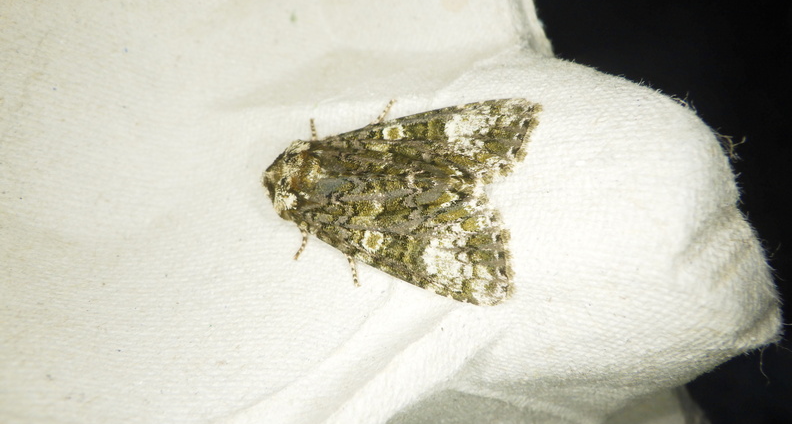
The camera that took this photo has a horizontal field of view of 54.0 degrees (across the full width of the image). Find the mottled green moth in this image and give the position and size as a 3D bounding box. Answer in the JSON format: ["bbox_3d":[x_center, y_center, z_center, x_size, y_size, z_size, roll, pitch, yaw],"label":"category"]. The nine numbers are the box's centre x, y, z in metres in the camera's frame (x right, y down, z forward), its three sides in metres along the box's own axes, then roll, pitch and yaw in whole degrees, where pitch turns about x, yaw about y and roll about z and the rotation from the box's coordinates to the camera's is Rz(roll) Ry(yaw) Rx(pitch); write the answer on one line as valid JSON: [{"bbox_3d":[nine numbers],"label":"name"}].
[{"bbox_3d":[0.000,-0.001,0.061,0.021,0.006,0.016,6,85,-2],"label":"mottled green moth"}]

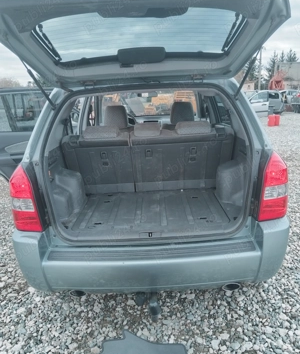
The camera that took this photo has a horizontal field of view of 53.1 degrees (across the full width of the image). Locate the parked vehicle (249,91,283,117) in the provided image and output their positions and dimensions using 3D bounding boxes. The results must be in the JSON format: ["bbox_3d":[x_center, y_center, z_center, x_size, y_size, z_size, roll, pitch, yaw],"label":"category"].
[{"bbox_3d":[4.979,-4.079,16.521,3.950,1.440,1.700,0,16,13],"label":"parked vehicle"}]

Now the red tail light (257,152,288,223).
[{"bbox_3d":[0.742,0.052,1.836,0.210,0.410,0.160,-8,16,-15],"label":"red tail light"}]

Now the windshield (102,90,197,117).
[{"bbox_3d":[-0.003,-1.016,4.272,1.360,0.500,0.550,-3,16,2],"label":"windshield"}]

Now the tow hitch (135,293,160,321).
[{"bbox_3d":[-0.010,0.745,1.776,0.150,0.160,0.200,-3,16,2],"label":"tow hitch"}]

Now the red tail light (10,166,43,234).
[{"bbox_3d":[-0.765,0.129,1.877,0.210,0.410,0.160,2,16,18],"label":"red tail light"}]

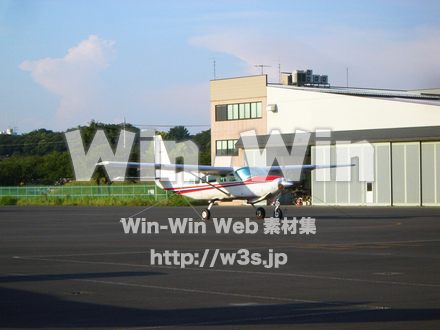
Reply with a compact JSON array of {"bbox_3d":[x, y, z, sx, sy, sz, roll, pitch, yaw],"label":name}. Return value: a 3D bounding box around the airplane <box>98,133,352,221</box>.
[{"bbox_3d":[-0.041,0.549,72.683,15.860,4.520,11.600,0,-1,-36],"label":"airplane"}]

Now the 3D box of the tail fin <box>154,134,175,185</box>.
[{"bbox_3d":[-2.898,-0.330,76.594,0.280,2.570,1.950,0,-1,-36],"label":"tail fin"}]

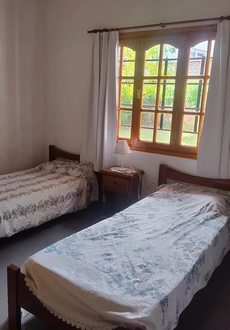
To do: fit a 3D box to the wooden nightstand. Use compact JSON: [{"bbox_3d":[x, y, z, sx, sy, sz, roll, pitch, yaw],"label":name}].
[{"bbox_3d":[0.077,0.327,3.422,0.390,0.533,0.330,10,14,33],"label":"wooden nightstand"}]

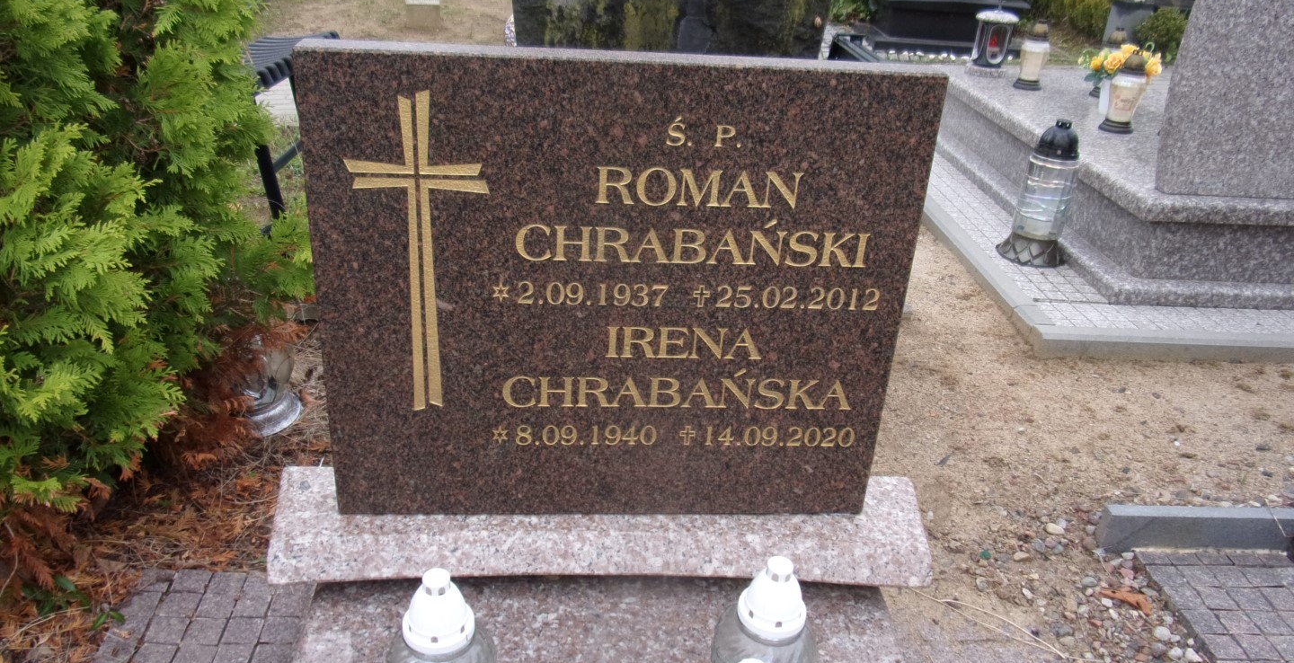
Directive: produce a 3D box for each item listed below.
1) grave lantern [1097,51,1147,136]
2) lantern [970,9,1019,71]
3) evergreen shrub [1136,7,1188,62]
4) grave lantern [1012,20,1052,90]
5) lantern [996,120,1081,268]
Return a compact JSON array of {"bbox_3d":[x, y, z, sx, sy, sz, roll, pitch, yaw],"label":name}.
[{"bbox_3d":[1.687,-0.843,3.144,0.128,0.268,0.128,2,28,-4],"label":"grave lantern"},{"bbox_3d":[1.471,-1.235,3.794,0.188,0.270,0.188,1,29,-6],"label":"lantern"},{"bbox_3d":[3.741,-2.159,6.487,0.427,0.377,0.427,2,29,-4],"label":"evergreen shrub"},{"bbox_3d":[1.585,-1.132,3.651,0.127,0.263,0.127,1,29,-6],"label":"grave lantern"},{"bbox_3d":[1.226,-0.435,2.729,0.222,0.418,0.222,2,28,-4],"label":"lantern"}]

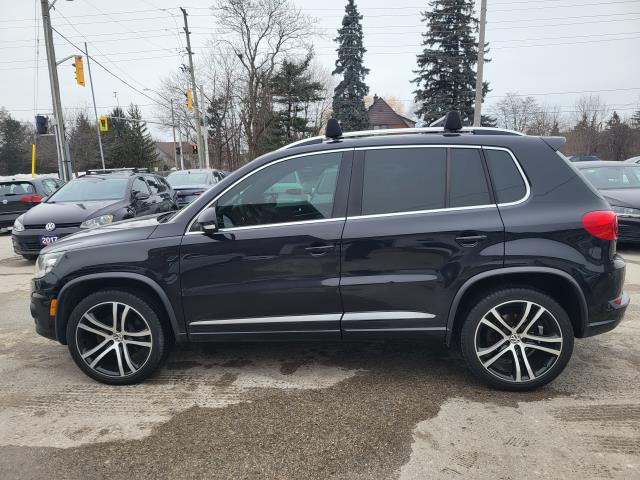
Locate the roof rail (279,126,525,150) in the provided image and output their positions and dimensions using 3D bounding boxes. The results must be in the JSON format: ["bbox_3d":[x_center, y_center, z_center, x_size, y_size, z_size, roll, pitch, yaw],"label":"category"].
[{"bbox_3d":[0.512,-0.669,3.157,1.610,0.115,0.070,-1,9,6],"label":"roof rail"}]

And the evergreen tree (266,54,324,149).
[{"bbox_3d":[-1.632,-9.227,37.004,4.500,9.640,4.500,-2,9,0],"label":"evergreen tree"}]

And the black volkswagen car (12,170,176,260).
[{"bbox_3d":[-4.128,-0.620,9.560,1.800,1.510,4.500,-2,9,0],"label":"black volkswagen car"}]

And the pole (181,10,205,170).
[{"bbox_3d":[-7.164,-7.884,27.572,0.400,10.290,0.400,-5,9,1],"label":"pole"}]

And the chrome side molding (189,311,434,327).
[{"bbox_3d":[-0.068,0.500,3.063,1.585,0.070,0.030,-1,9,6],"label":"chrome side molding"}]

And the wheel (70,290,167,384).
[{"bbox_3d":[-1.361,0.648,3.315,0.680,0.680,0.240,-1,9,6],"label":"wheel"}]

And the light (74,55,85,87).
[{"bbox_3d":[-10.015,-7.031,20.000,0.360,1.130,0.500,1,9,19],"label":"light"}]

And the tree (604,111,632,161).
[{"bbox_3d":[28.556,-9.470,46.445,2.800,5.920,2.800,-2,9,0],"label":"tree"}]

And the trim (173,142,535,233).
[{"bbox_3d":[0.188,-0.317,3.047,2.200,0.520,0.200,-1,9,5],"label":"trim"}]

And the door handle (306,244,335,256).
[{"bbox_3d":[0.000,0.061,3.003,0.195,0.050,0.050,-1,9,6],"label":"door handle"}]

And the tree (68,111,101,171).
[{"bbox_3d":[-22.696,-8.878,47.086,3.300,7.020,3.300,-2,9,0],"label":"tree"}]

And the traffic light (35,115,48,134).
[{"bbox_3d":[-10.979,-4.546,18.971,0.380,0.730,0.300,2,10,20],"label":"traffic light"}]

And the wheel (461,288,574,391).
[{"bbox_3d":[1.232,0.606,3.071,0.680,0.680,0.250,-1,9,5],"label":"wheel"}]

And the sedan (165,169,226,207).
[{"bbox_3d":[-3.926,-1.521,15.434,1.820,1.470,4.750,-2,9,0],"label":"sedan"}]

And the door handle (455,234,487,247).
[{"bbox_3d":[0.913,0.000,2.907,0.195,0.050,0.050,-1,9,6],"label":"door handle"}]

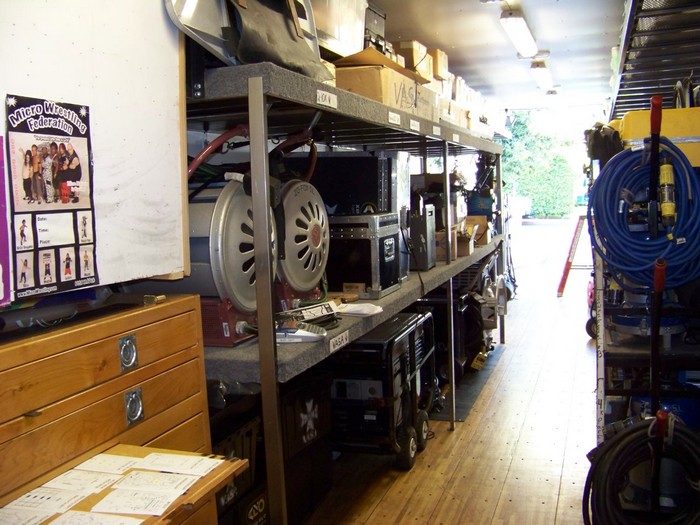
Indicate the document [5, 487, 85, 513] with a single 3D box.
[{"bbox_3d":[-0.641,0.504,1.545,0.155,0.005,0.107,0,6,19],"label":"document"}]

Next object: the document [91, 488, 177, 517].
[{"bbox_3d":[-0.441,0.495,1.517,0.165,0.006,0.116,-1,6,12],"label":"document"}]

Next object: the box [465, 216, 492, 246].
[{"bbox_3d":[1.145,-0.285,6.494,0.200,0.250,0.240,0,6,19],"label":"box"}]

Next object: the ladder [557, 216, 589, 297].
[{"bbox_3d":[3.435,-0.098,10.633,0.700,1.150,0.480,0,6,19],"label":"ladder"}]

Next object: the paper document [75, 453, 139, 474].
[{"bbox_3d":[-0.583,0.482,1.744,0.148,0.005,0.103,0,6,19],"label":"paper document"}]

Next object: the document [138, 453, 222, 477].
[{"bbox_3d":[-0.406,0.477,1.721,0.195,0.005,0.102,0,6,19],"label":"document"}]

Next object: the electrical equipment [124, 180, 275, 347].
[{"bbox_3d":[-0.556,-0.017,2.753,0.410,0.600,0.510,0,6,19],"label":"electrical equipment"}]

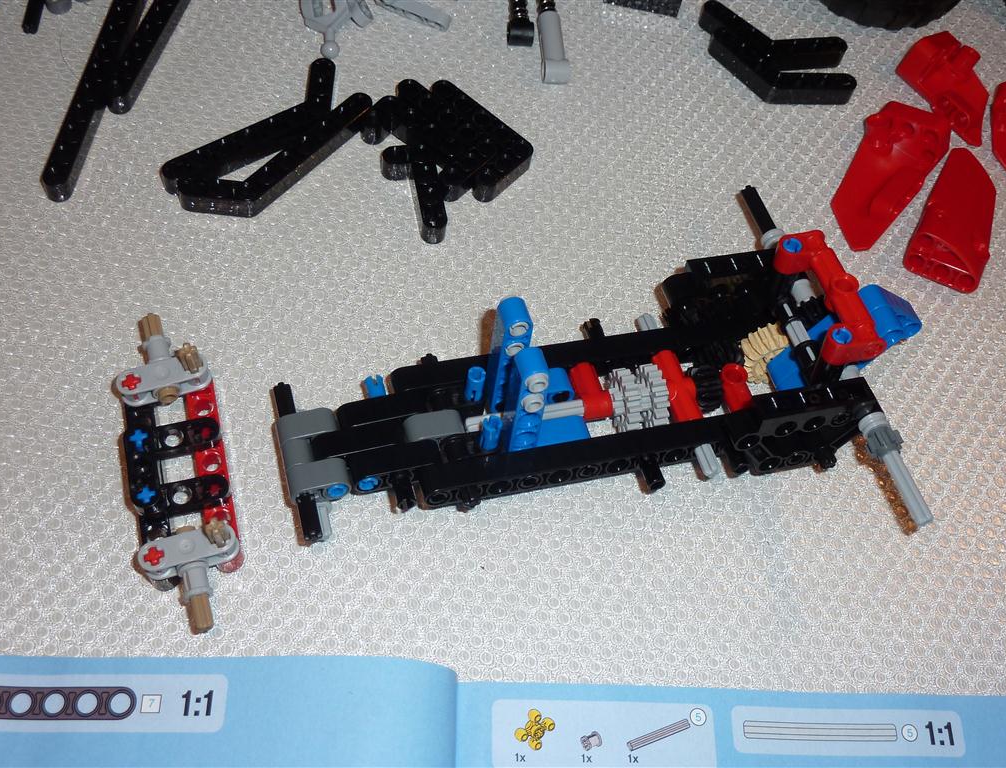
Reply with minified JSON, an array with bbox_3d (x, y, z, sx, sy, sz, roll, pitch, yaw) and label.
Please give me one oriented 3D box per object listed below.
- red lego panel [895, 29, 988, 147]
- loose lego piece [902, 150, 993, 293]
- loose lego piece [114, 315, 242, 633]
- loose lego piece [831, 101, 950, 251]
[{"bbox_3d":[0.152,-0.100,0.412,0.024,0.015,0.040,-37,72,-23],"label":"red lego panel"},{"bbox_3d":[0.146,-0.056,0.388,0.025,0.016,0.056,26,62,6],"label":"loose lego piece"},{"bbox_3d":[-0.081,0.021,0.311,0.025,0.026,0.087,-9,64,-12],"label":"loose lego piece"},{"bbox_3d":[0.122,-0.066,0.390,0.026,0.016,0.057,25,62,6],"label":"loose lego piece"}]

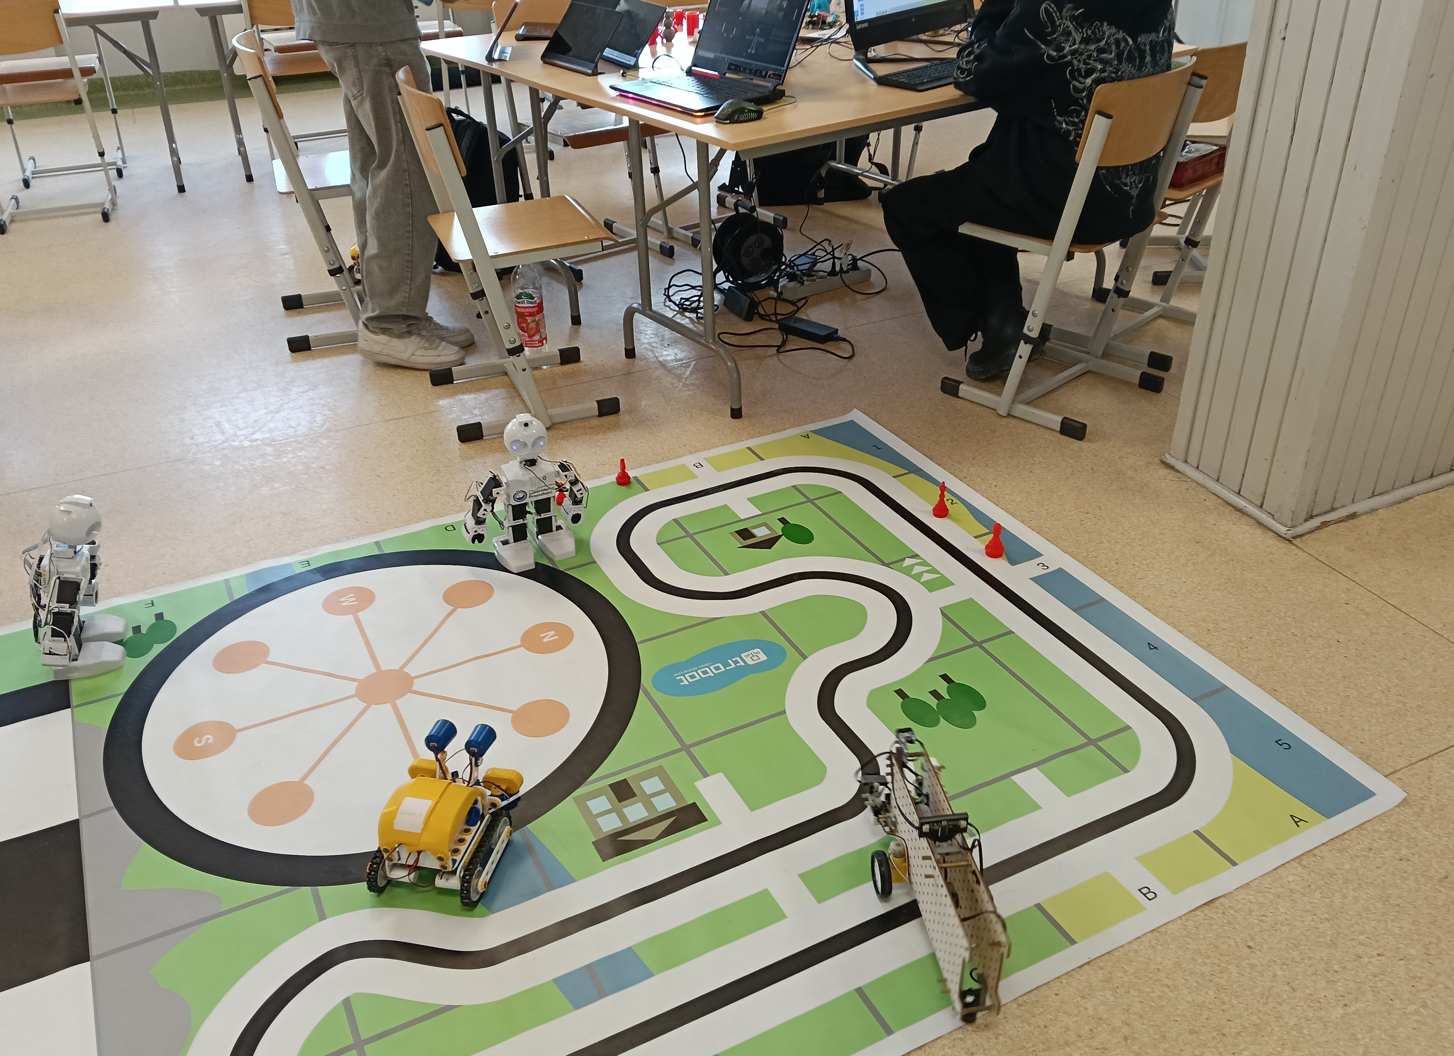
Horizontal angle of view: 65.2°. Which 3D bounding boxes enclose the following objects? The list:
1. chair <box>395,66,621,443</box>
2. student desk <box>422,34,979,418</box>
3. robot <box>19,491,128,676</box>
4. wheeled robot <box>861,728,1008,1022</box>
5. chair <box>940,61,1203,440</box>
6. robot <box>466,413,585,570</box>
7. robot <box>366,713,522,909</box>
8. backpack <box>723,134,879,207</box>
[{"bbox_3d":[-0.548,-0.709,2.858,0.460,0.820,0.410,-10,33,-15],"label":"chair"},{"bbox_3d":[0.230,-1.138,3.643,1.800,0.725,1.660,-22,37,-31],"label":"student desk"},{"bbox_3d":[-1.170,0.084,2.037,0.165,0.330,0.210,-9,32,-14],"label":"robot"},{"bbox_3d":[0.278,0.461,1.568,0.140,0.150,0.410,-5,32,-7],"label":"wheeled robot"},{"bbox_3d":[0.861,-0.723,2.860,0.460,0.820,0.410,26,40,37],"label":"chair"},{"bbox_3d":[-0.422,-0.086,2.304,0.250,0.330,0.140,-15,34,-23],"label":"robot"},{"bbox_3d":[-0.415,0.406,1.654,0.175,0.165,0.220,6,32,10],"label":"robot"},{"bbox_3d":[0.291,-1.535,4.607,0.430,0.400,0.250,-1,31,0],"label":"backpack"}]

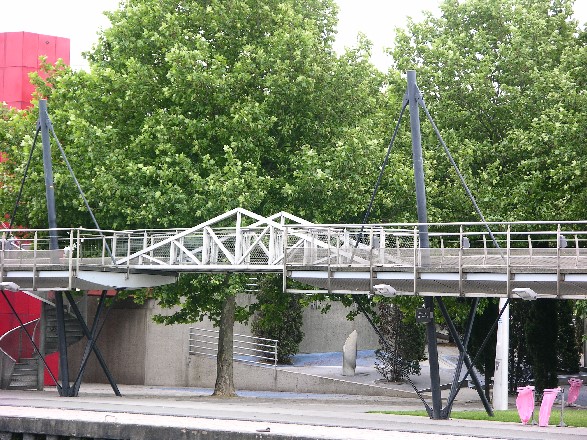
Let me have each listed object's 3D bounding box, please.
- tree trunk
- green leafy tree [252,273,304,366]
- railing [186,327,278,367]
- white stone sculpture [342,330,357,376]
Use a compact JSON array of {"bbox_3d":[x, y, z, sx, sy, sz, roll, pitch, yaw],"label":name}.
[{"bbox_3d":[-2.094,3.763,92.600,0.680,3.250,0.650,0,-1,0],"label":"tree trunk"},{"bbox_3d":[-0.499,3.141,98.300,1.740,3.050,1.700,0,-1,0],"label":"green leafy tree"},{"bbox_3d":[-1.955,4.037,97.000,0.100,1.100,4.300,1,-1,-41],"label":"railing"},{"bbox_3d":[1.743,4.156,95.000,0.430,1.420,0.360,0,-1,17],"label":"white stone sculpture"}]

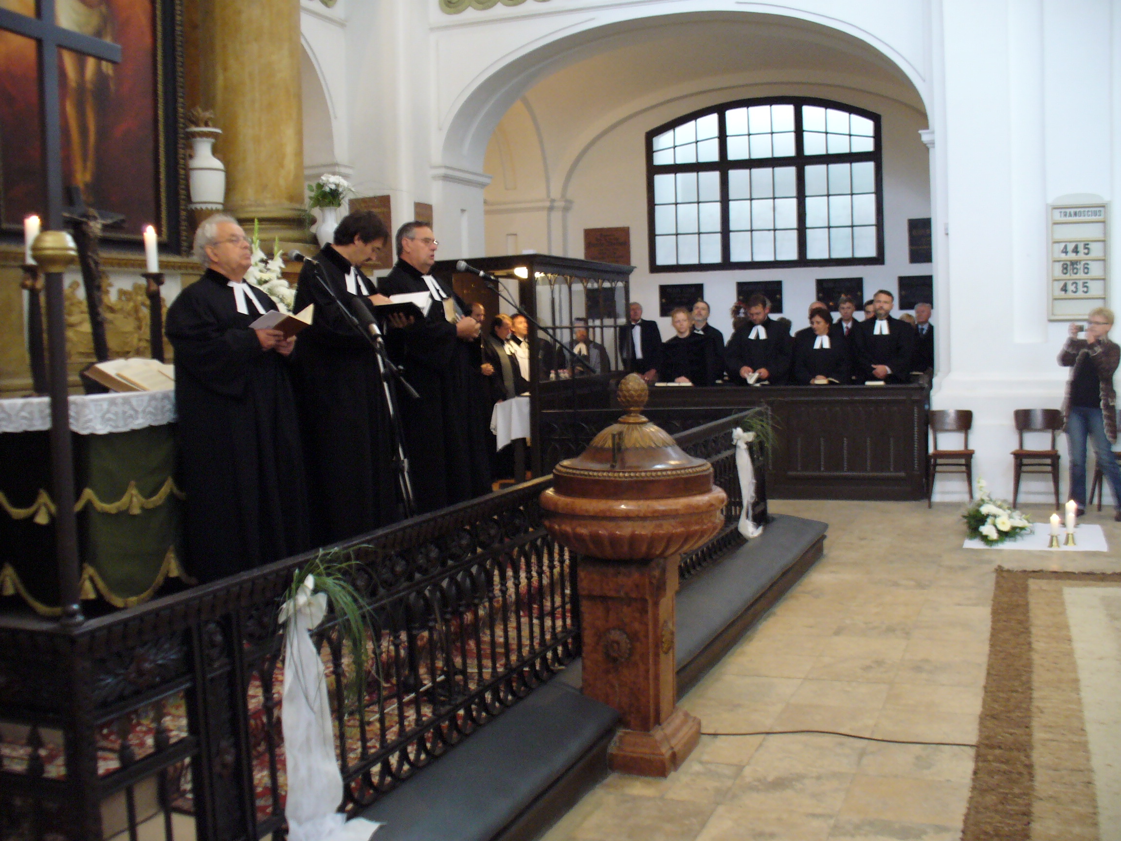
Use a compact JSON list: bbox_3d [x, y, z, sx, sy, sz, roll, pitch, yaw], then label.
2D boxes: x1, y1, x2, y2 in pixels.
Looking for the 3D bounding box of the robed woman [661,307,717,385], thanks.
[{"bbox_3d":[1.268,-0.264,11.698,0.550,1.680,0.420,0,3,18],"label":"robed woman"}]

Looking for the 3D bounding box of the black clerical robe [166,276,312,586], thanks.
[{"bbox_3d":[-1.404,0.123,5.200,0.500,1.560,0.600,0,4,23],"label":"black clerical robe"}]

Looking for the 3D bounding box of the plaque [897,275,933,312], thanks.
[{"bbox_3d":[4.187,-1.475,13.817,0.550,0.390,0.040,0,4,22],"label":"plaque"}]

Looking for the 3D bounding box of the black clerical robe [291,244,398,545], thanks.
[{"bbox_3d":[-0.894,0.067,5.126,0.480,1.580,0.570,0,5,27],"label":"black clerical robe"}]

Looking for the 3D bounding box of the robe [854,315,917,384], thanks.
[{"bbox_3d":[3.024,-0.220,11.136,0.610,1.501,0.360,0,4,21],"label":"robe"}]

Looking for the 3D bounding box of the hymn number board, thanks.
[{"bbox_3d":[4.348,-1.333,10.050,0.470,0.980,0.050,0,3,18],"label":"hymn number board"}]

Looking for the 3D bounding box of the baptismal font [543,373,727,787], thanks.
[{"bbox_3d":[0.272,0.538,4.413,0.676,1.412,0.676,0,4,21],"label":"baptismal font"}]

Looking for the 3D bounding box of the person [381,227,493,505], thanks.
[{"bbox_3d":[-0.589,-0.035,5.650,0.470,1.790,0.560,0,3,18],"label":"person"}]

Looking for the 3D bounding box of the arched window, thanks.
[{"bbox_3d":[2.485,-2.936,14.910,2.960,2.100,0.160,0,5,22],"label":"arched window"}]

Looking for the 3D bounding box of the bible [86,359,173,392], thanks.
[{"bbox_3d":[-2.181,-0.213,6.373,0.350,0.080,0.490,27,13,17],"label":"bible"}]

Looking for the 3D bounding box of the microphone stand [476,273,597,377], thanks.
[{"bbox_3d":[-0.030,0.113,5.420,0.740,1.560,0.500,0,3,18],"label":"microphone stand"}]

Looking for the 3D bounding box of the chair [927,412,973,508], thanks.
[{"bbox_3d":[3.391,0.322,10.403,0.400,0.820,0.440,-1,4,18],"label":"chair"}]

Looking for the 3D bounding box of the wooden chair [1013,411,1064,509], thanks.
[{"bbox_3d":[4.046,0.318,10.166,0.400,0.820,0.440,0,5,25],"label":"wooden chair"}]

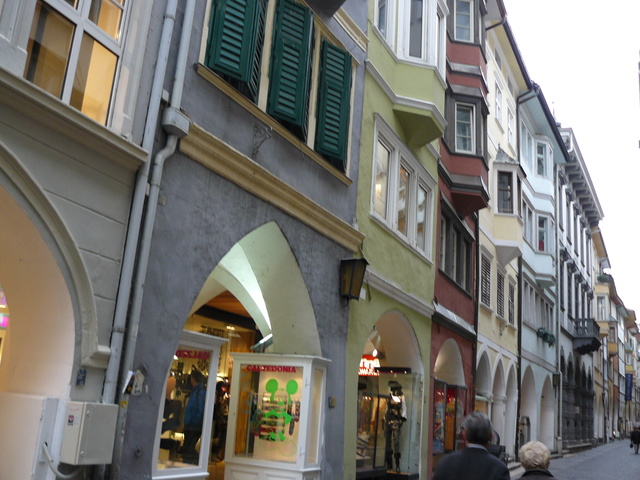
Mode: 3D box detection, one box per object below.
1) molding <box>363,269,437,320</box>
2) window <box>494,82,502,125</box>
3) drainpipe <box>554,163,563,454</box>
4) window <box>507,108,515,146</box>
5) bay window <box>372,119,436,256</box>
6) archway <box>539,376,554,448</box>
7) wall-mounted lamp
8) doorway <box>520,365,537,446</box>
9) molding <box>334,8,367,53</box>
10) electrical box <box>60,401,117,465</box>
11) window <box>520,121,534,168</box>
[{"bbox_3d":[1.502,1.009,11.945,0.170,0.220,3.450,-3,-17,26],"label":"molding"},{"bbox_3d":[5.916,-4.515,22.194,0.200,1.195,1.121,-4,-17,27],"label":"window"},{"bbox_3d":[10.398,2.657,29.066,0.160,12.880,0.160,-4,-17,28],"label":"drainpipe"},{"bbox_3d":[6.566,-3.877,22.943,0.180,1.250,0.900,-4,-17,27],"label":"window"},{"bbox_3d":[1.686,-0.862,12.638,0.200,1.840,3.200,-3,-17,26],"label":"bay window"},{"bbox_3d":[9.226,7.062,26.913,0.500,2.950,2.300,-4,-17,28],"label":"archway"},{"bbox_3d":[0.493,0.561,9.388,0.290,0.600,0.290,-4,-17,28],"label":"wall-mounted lamp"},{"bbox_3d":[7.495,6.096,23.822,0.500,2.950,2.300,-4,-17,28],"label":"doorway"},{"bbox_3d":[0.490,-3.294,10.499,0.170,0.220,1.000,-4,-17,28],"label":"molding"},{"bbox_3d":[-1.851,1.561,5.365,0.200,0.480,0.360,-3,-17,25],"label":"electrical box"},{"bbox_3d":[8.260,-3.752,26.651,0.200,1.421,2.343,-4,-17,28],"label":"window"}]

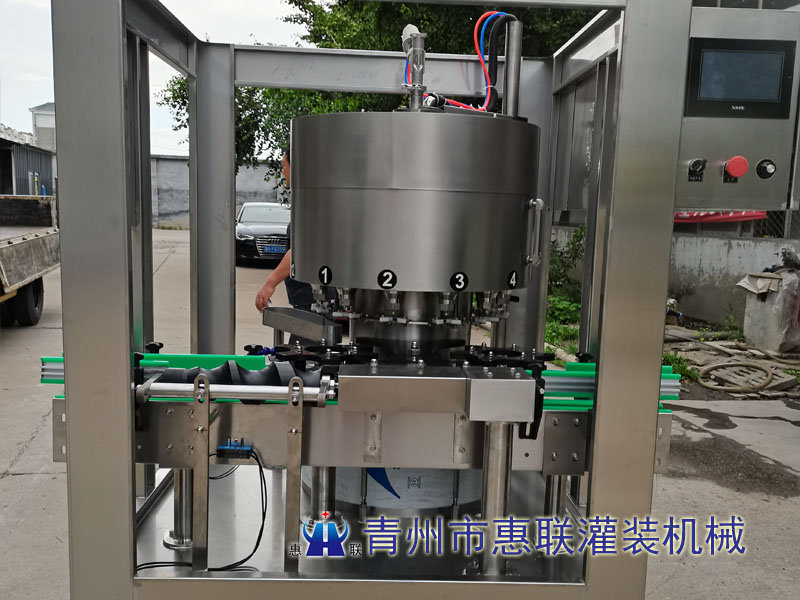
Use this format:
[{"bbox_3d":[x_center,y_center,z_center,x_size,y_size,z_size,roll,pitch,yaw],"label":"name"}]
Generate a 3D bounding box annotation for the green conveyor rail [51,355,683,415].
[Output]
[{"bbox_3d":[-0.068,0.173,1.331,1.348,0.096,0.140,1,8,-3],"label":"green conveyor rail"}]

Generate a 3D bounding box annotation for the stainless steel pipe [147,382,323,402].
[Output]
[{"bbox_3d":[-0.320,0.181,1.174,0.340,0.028,0.028,2,8,-3],"label":"stainless steel pipe"}]

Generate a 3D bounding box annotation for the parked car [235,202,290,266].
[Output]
[{"bbox_3d":[-3.283,-1.773,15.511,1.870,1.460,5.000,0,8,-13],"label":"parked car"}]

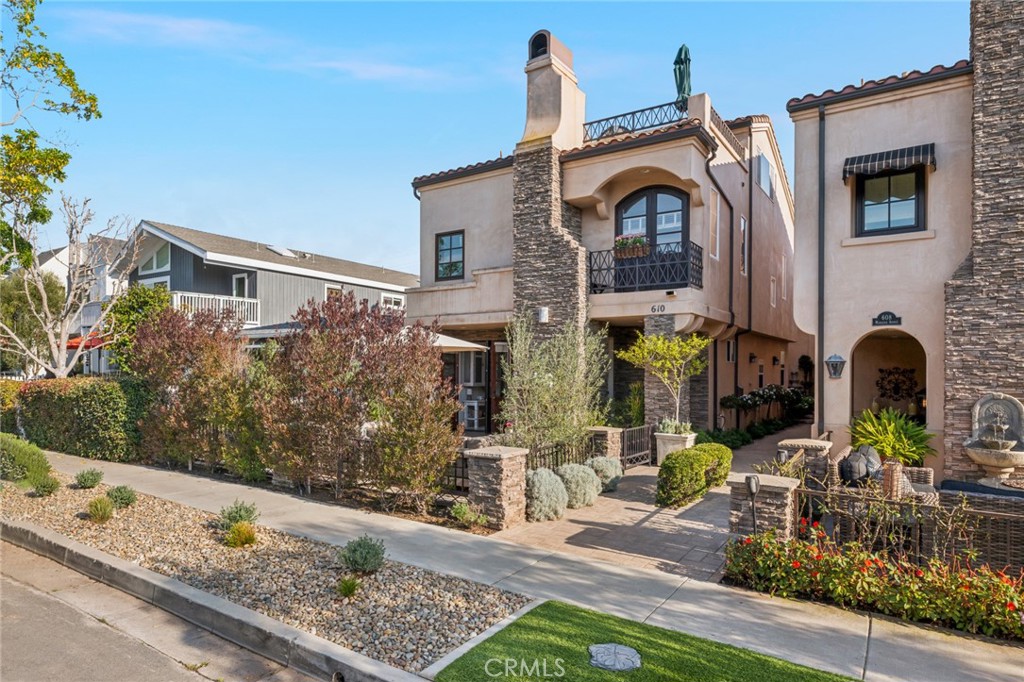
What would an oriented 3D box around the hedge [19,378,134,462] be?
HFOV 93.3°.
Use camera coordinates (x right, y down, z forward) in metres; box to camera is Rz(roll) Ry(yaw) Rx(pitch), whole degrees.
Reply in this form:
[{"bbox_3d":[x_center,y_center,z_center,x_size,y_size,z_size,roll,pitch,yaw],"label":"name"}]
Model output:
[{"bbox_3d":[-11.310,2.030,12.881,4.800,1.800,0.900,-1,-2,26],"label":"hedge"}]

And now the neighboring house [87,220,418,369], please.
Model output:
[{"bbox_3d":[-8.900,-0.470,21.126,7.800,7.000,12.500,-1,-2,34],"label":"neighboring house"}]

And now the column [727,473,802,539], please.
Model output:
[{"bbox_3d":[2.968,2.152,5.685,0.640,1.020,0.640,-1,-2,36],"label":"column"}]

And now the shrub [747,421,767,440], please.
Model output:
[{"bbox_3d":[6.934,2.515,13.718,0.520,0.500,0.520,-1,-3,35],"label":"shrub"}]

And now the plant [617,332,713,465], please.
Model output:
[{"bbox_3d":[3.334,1.225,10.551,1.850,2.850,1.750,-1,-2,33],"label":"plant"}]

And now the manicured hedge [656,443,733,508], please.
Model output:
[{"bbox_3d":[3.130,2.207,8.363,0.750,0.730,1.700,-2,-3,43],"label":"manicured hedge"}]

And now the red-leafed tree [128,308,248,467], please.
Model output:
[{"bbox_3d":[-7.200,1.030,10.800,2.000,3.350,1.750,-1,-2,31],"label":"red-leafed tree"}]

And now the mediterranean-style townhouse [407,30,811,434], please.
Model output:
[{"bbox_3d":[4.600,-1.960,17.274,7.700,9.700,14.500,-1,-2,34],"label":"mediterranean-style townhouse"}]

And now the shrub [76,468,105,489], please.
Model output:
[{"bbox_3d":[-7.581,2.404,8.680,0.420,0.360,0.420,-1,-2,33],"label":"shrub"}]

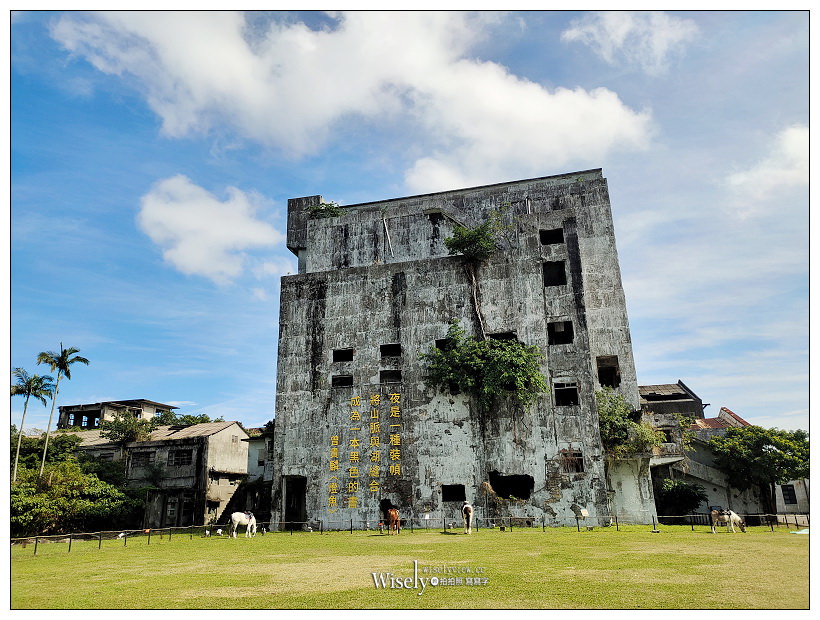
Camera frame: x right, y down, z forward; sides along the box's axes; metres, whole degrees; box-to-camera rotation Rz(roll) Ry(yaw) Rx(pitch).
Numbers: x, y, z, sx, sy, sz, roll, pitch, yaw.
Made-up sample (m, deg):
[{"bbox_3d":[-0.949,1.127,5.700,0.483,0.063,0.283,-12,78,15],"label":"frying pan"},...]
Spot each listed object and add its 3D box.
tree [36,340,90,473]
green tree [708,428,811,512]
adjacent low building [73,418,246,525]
[{"bbox_3d":[-28.597,9.670,48.934,4.275,14.650,4.275,-6,-17,14],"label":"tree"},{"bbox_3d":[20.615,9.406,35.725,6.400,5.380,5.800,-6,-17,14],"label":"green tree"},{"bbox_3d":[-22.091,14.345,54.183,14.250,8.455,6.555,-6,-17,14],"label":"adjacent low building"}]

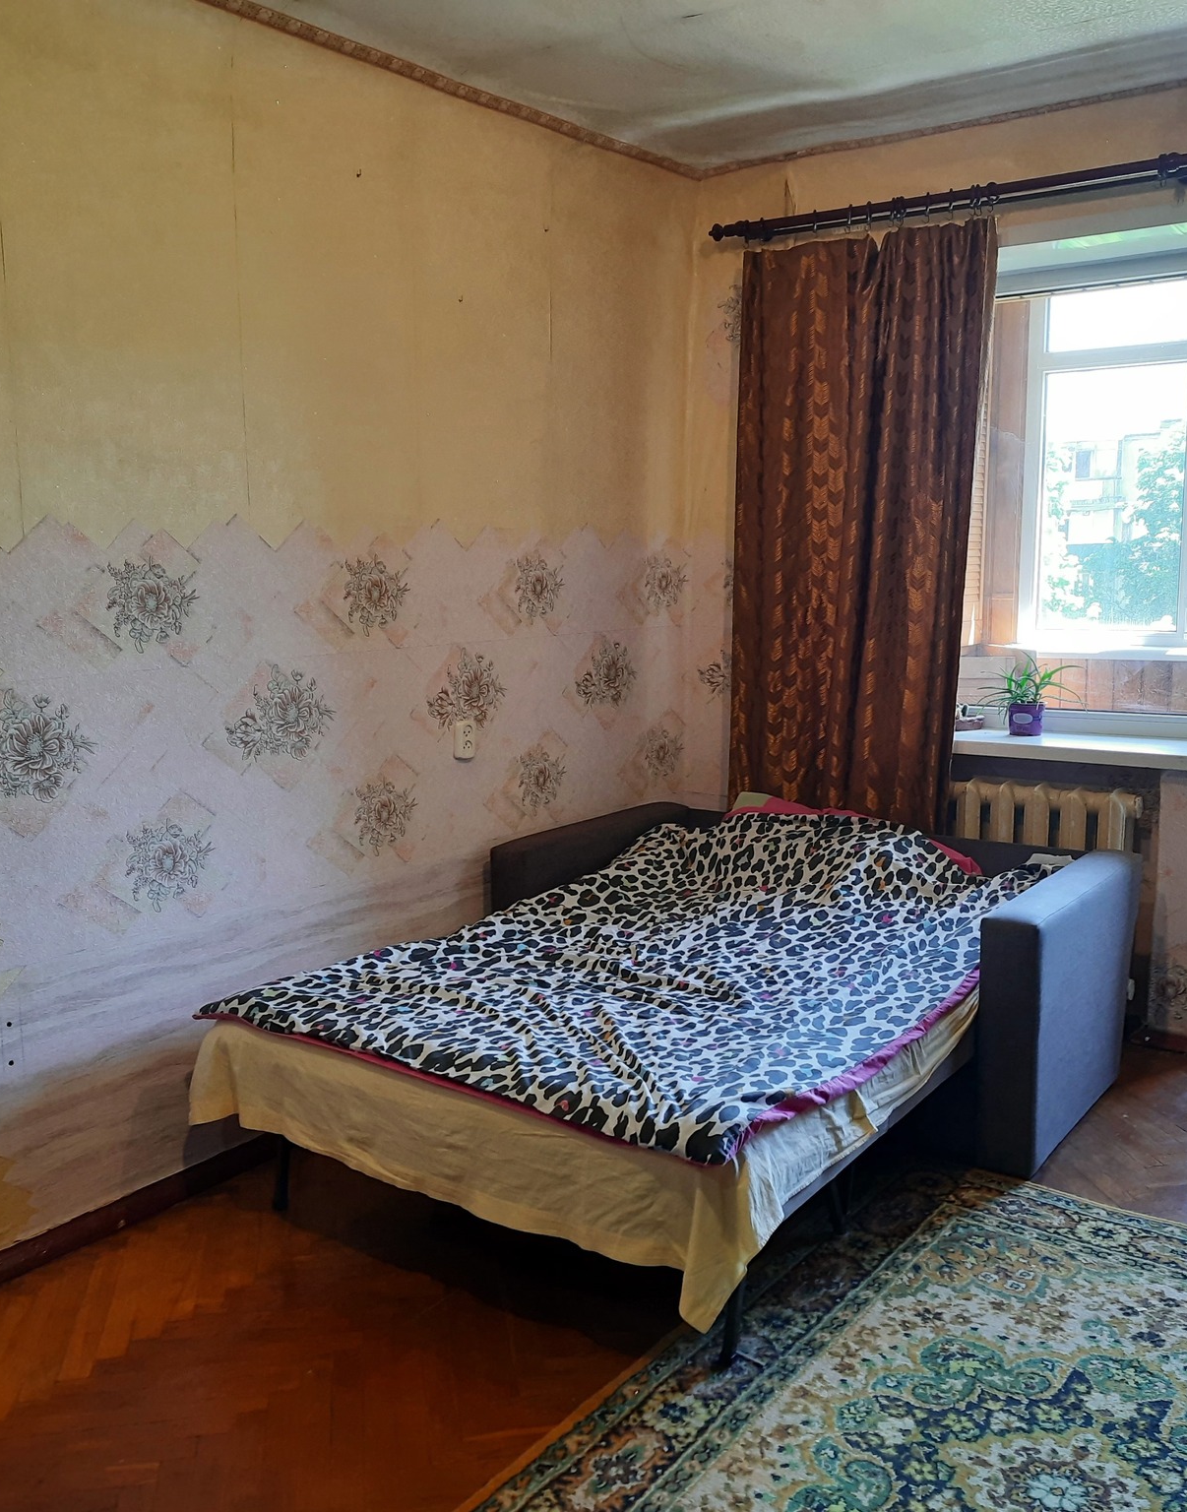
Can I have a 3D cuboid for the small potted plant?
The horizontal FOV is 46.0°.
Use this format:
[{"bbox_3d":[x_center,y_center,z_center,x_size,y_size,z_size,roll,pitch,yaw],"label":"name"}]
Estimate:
[{"bbox_3d":[1.255,-0.180,4.057,0.275,0.235,0.260,6,10,35],"label":"small potted plant"}]

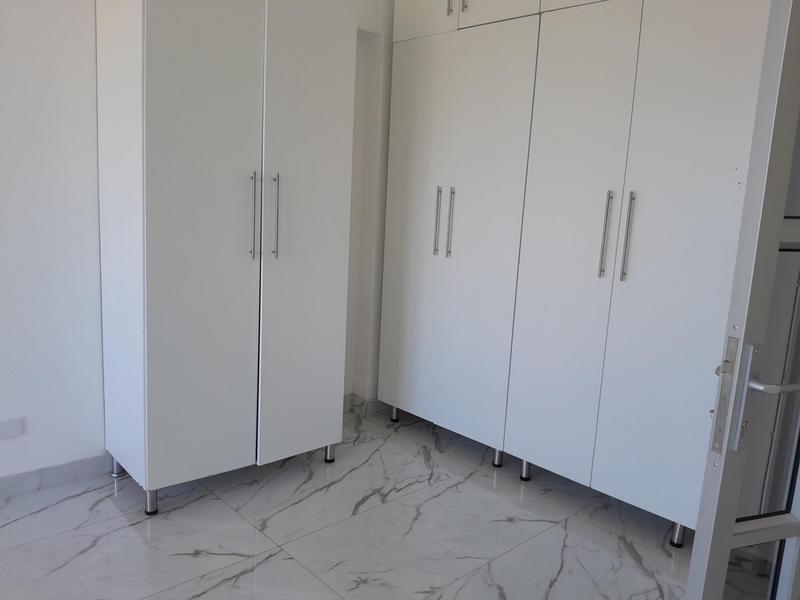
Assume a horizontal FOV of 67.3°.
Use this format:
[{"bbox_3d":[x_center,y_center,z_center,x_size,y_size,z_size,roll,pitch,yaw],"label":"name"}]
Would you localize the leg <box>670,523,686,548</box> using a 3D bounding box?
[{"bbox_3d":[1.168,0.975,2.519,0.050,0.108,0.050,-5,12,-44],"label":"leg"}]

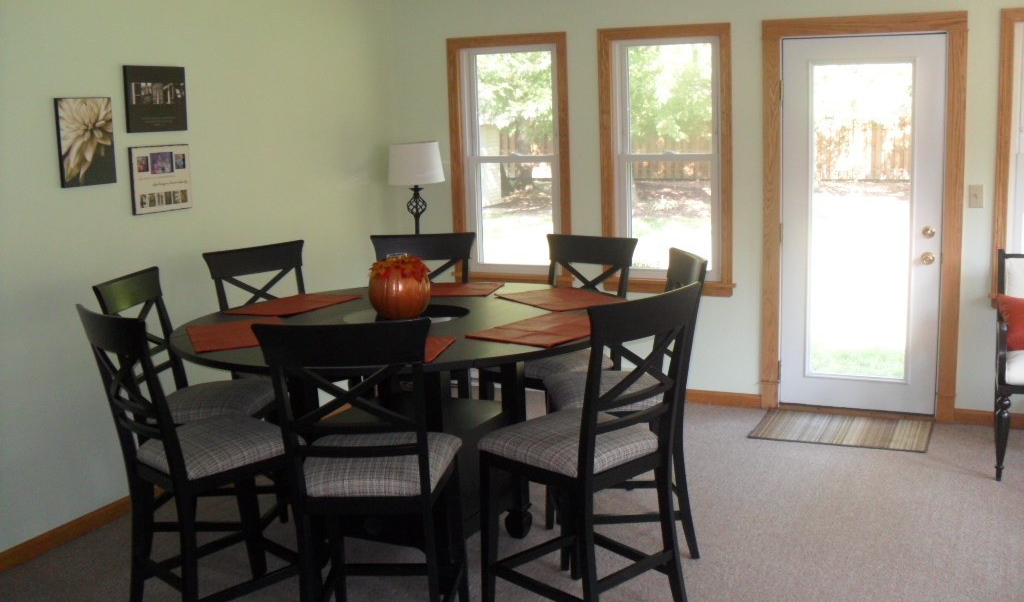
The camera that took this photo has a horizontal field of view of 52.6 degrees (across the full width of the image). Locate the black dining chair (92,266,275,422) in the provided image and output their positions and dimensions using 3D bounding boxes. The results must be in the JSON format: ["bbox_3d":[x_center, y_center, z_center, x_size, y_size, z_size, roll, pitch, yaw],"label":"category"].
[{"bbox_3d":[-1.240,0.435,4.118,0.605,1.115,0.505,-1,10,7],"label":"black dining chair"}]

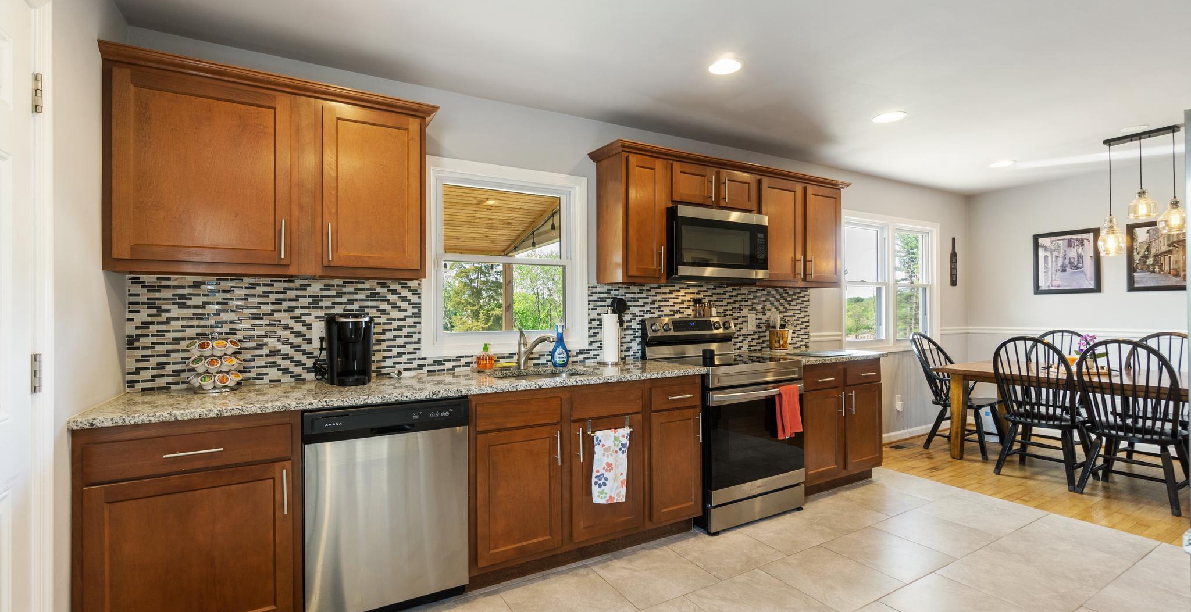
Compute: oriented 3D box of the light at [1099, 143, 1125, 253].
[{"bbox_3d":[3.828,-0.787,3.668,0.140,0.826,0.140,0,-1,-29],"label":"light"}]

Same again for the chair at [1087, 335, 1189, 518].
[{"bbox_3d":[3.512,0.736,3.246,0.640,1.035,0.475,0,-1,-30],"label":"chair"}]

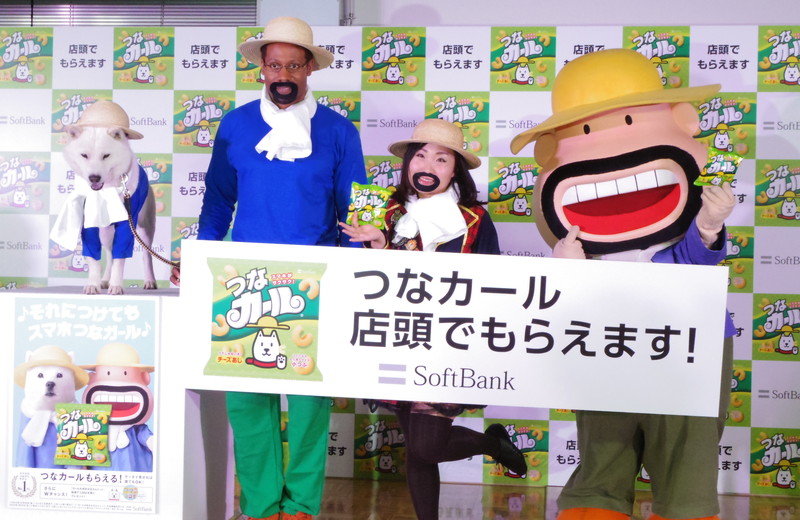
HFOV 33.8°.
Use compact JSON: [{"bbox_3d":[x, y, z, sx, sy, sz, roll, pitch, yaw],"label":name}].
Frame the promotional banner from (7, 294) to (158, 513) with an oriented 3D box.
[{"bbox_3d":[-1.070,0.484,4.453,0.517,0.730,0.015,1,0,6],"label":"promotional banner"}]

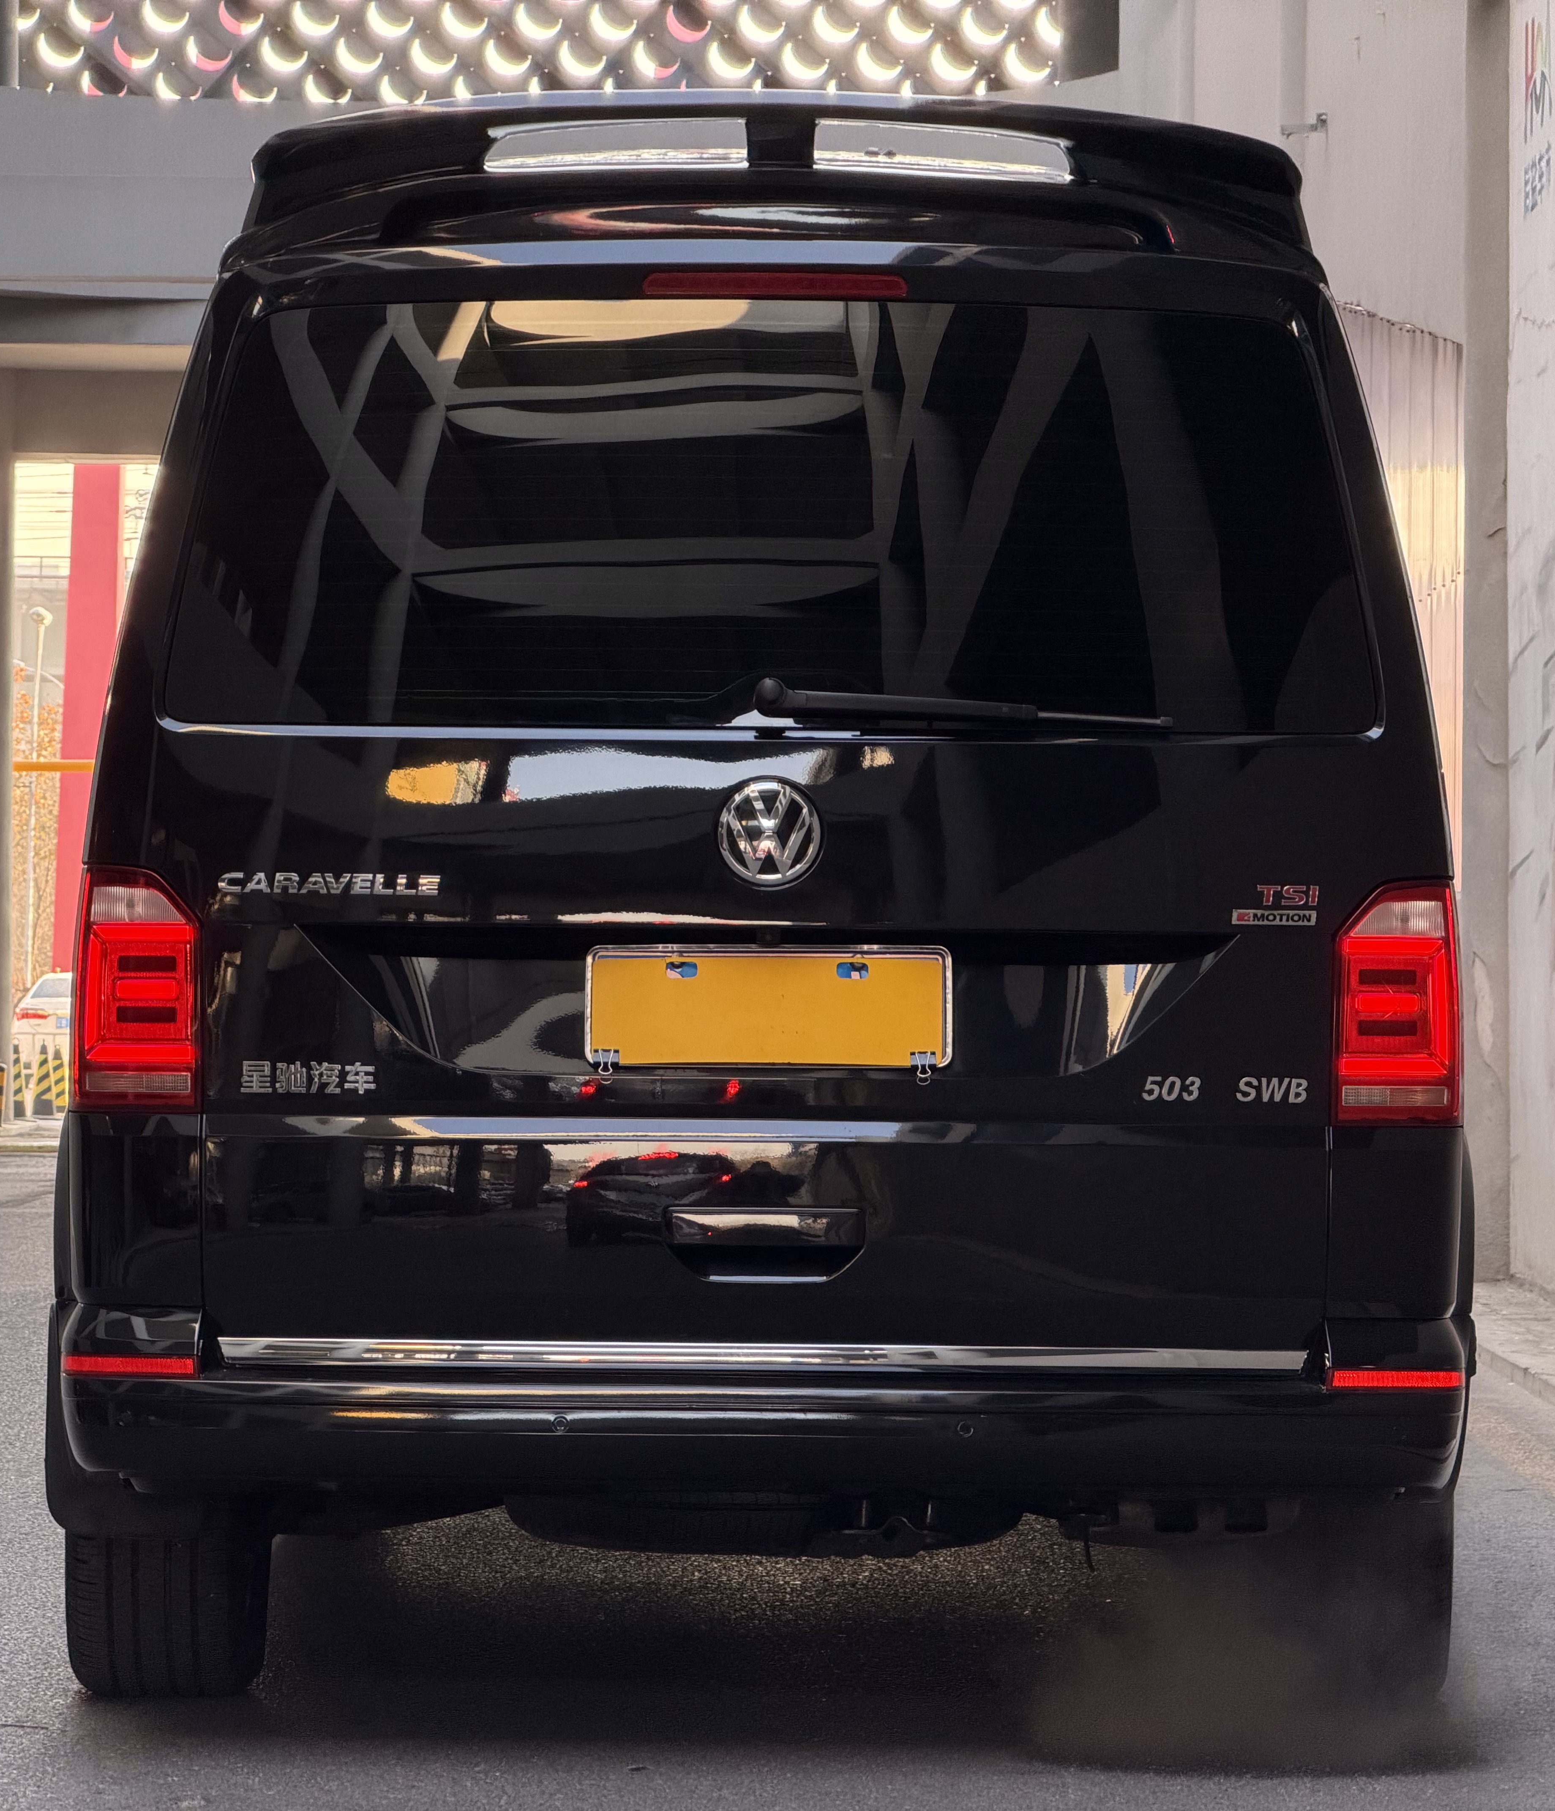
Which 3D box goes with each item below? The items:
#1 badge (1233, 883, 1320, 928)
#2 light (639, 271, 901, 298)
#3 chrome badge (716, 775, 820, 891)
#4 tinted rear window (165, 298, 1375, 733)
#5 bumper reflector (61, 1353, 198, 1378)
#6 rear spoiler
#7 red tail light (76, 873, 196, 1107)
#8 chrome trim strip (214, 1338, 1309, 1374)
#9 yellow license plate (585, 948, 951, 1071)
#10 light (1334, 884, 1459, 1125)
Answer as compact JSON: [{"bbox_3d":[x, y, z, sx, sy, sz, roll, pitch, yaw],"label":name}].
[{"bbox_3d":[0.622,0.000,8.700,0.108,0.052,0.010,1,-7,0],"label":"badge"},{"bbox_3d":[-0.002,-0.787,8.850,0.335,0.032,0.035,1,-7,0],"label":"light"},{"bbox_3d":[-0.009,-0.091,8.710,0.132,0.134,0.022,1,-7,0],"label":"chrome badge"},{"bbox_3d":[-0.007,-0.493,8.800,1.520,0.560,0.110,1,-13,0],"label":"tinted rear window"},{"bbox_3d":[-0.801,0.569,8.620,0.170,0.029,0.035,0,-1,6],"label":"bumper reflector"},{"bbox_3d":[-0.004,-0.931,8.880,1.360,0.210,0.300,1,-1,0],"label":"rear spoiler"},{"bbox_3d":[-0.804,0.104,8.740,0.158,0.302,0.125,1,-1,0],"label":"red tail light"},{"bbox_3d":[-0.019,0.560,8.660,1.360,0.034,0.045,1,-1,0],"label":"chrome trim strip"},{"bbox_3d":[-0.011,0.129,8.700,0.456,0.150,0.018,1,-1,0],"label":"yellow license plate"},{"bbox_3d":[0.776,0.124,8.740,0.158,0.302,0.125,1,-1,0],"label":"light"}]

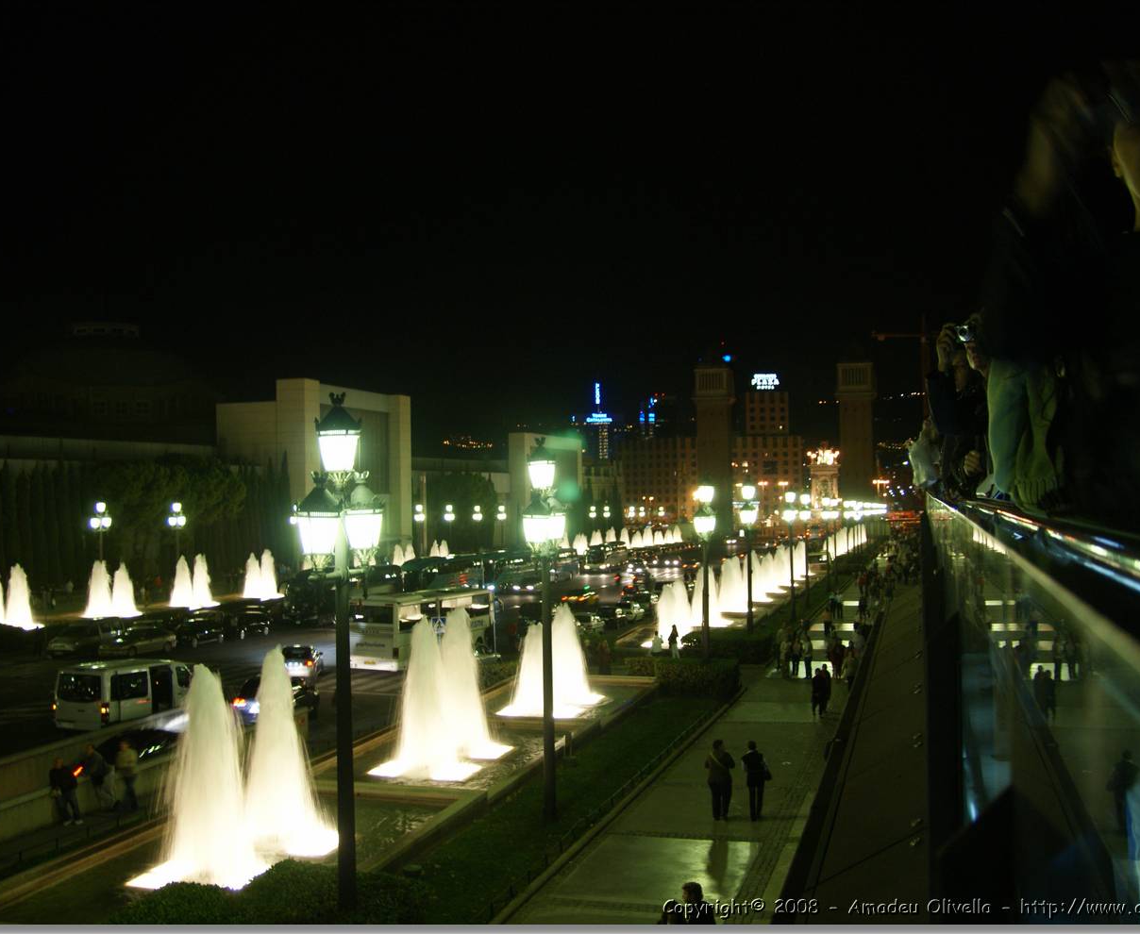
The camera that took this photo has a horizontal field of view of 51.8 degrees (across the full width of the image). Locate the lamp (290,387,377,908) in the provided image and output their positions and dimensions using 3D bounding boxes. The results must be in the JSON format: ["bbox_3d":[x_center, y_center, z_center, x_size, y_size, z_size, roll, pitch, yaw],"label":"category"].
[{"bbox_3d":[-2.991,3.002,15.574,0.540,8.006,1.600,-1,-1,16],"label":"lamp"}]

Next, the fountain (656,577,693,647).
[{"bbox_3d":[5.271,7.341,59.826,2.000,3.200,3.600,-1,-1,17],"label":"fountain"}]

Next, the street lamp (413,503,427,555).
[{"bbox_3d":[-17.781,8.166,139.000,0.900,7.900,1.500,-1,-2,16],"label":"street lamp"}]

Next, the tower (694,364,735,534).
[{"bbox_3d":[32.201,-5.551,263.330,8.200,44.000,8.200,-1,-1,17],"label":"tower"}]

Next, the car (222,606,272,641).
[{"bbox_3d":[-17.677,8.435,63.116,1.760,1.500,4.100,-1,-1,17],"label":"car"}]

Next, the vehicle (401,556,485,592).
[{"bbox_3d":[-9.925,8.976,93.943,2.550,3.500,12.000,-2,-3,16],"label":"vehicle"}]

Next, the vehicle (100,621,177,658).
[{"bbox_3d":[-21.896,8.583,59.165,1.760,1.520,4.450,-1,-2,16],"label":"vehicle"}]

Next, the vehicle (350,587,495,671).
[{"bbox_3d":[-8.028,8.820,65.146,2.550,3.500,12.600,-2,-2,16],"label":"vehicle"}]

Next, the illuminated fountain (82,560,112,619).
[{"bbox_3d":[-32.661,8.360,81.051,1.900,3.800,2.000,-2,-2,16],"label":"illuminated fountain"}]

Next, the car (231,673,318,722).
[{"bbox_3d":[-9.289,7.279,37.443,1.730,1.450,4.000,-1,-1,5],"label":"car"}]

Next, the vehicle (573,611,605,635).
[{"bbox_3d":[1.020,8.492,65.638,1.700,1.420,3.900,-2,-3,16],"label":"vehicle"}]

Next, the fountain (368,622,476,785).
[{"bbox_3d":[-3.547,5.589,28.872,2.200,3.750,1.800,-1,-1,16],"label":"fountain"}]

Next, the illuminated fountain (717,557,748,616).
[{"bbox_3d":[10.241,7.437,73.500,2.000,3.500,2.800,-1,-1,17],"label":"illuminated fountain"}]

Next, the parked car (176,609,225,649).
[{"bbox_3d":[-20.455,8.960,64.166,1.780,1.550,4.300,-1,-2,16],"label":"parked car"}]

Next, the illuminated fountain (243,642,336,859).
[{"bbox_3d":[-5.636,5.663,23.800,1.750,3.800,1.750,-1,-2,16],"label":"illuminated fountain"}]

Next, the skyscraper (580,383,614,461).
[{"bbox_3d":[25.015,-22.906,1070.000,28.000,106.000,26.000,-1,-2,8],"label":"skyscraper"}]

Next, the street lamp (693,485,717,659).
[{"bbox_3d":[5.067,4.298,43.861,0.680,8.200,1.600,-1,-1,17],"label":"street lamp"}]

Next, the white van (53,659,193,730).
[{"bbox_3d":[-14.238,7.250,38.307,1.930,2.050,4.950,-1,-2,16],"label":"white van"}]

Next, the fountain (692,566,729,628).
[{"bbox_3d":[7.770,7.129,65.000,2.000,3.500,2.800,-1,-1,17],"label":"fountain"}]

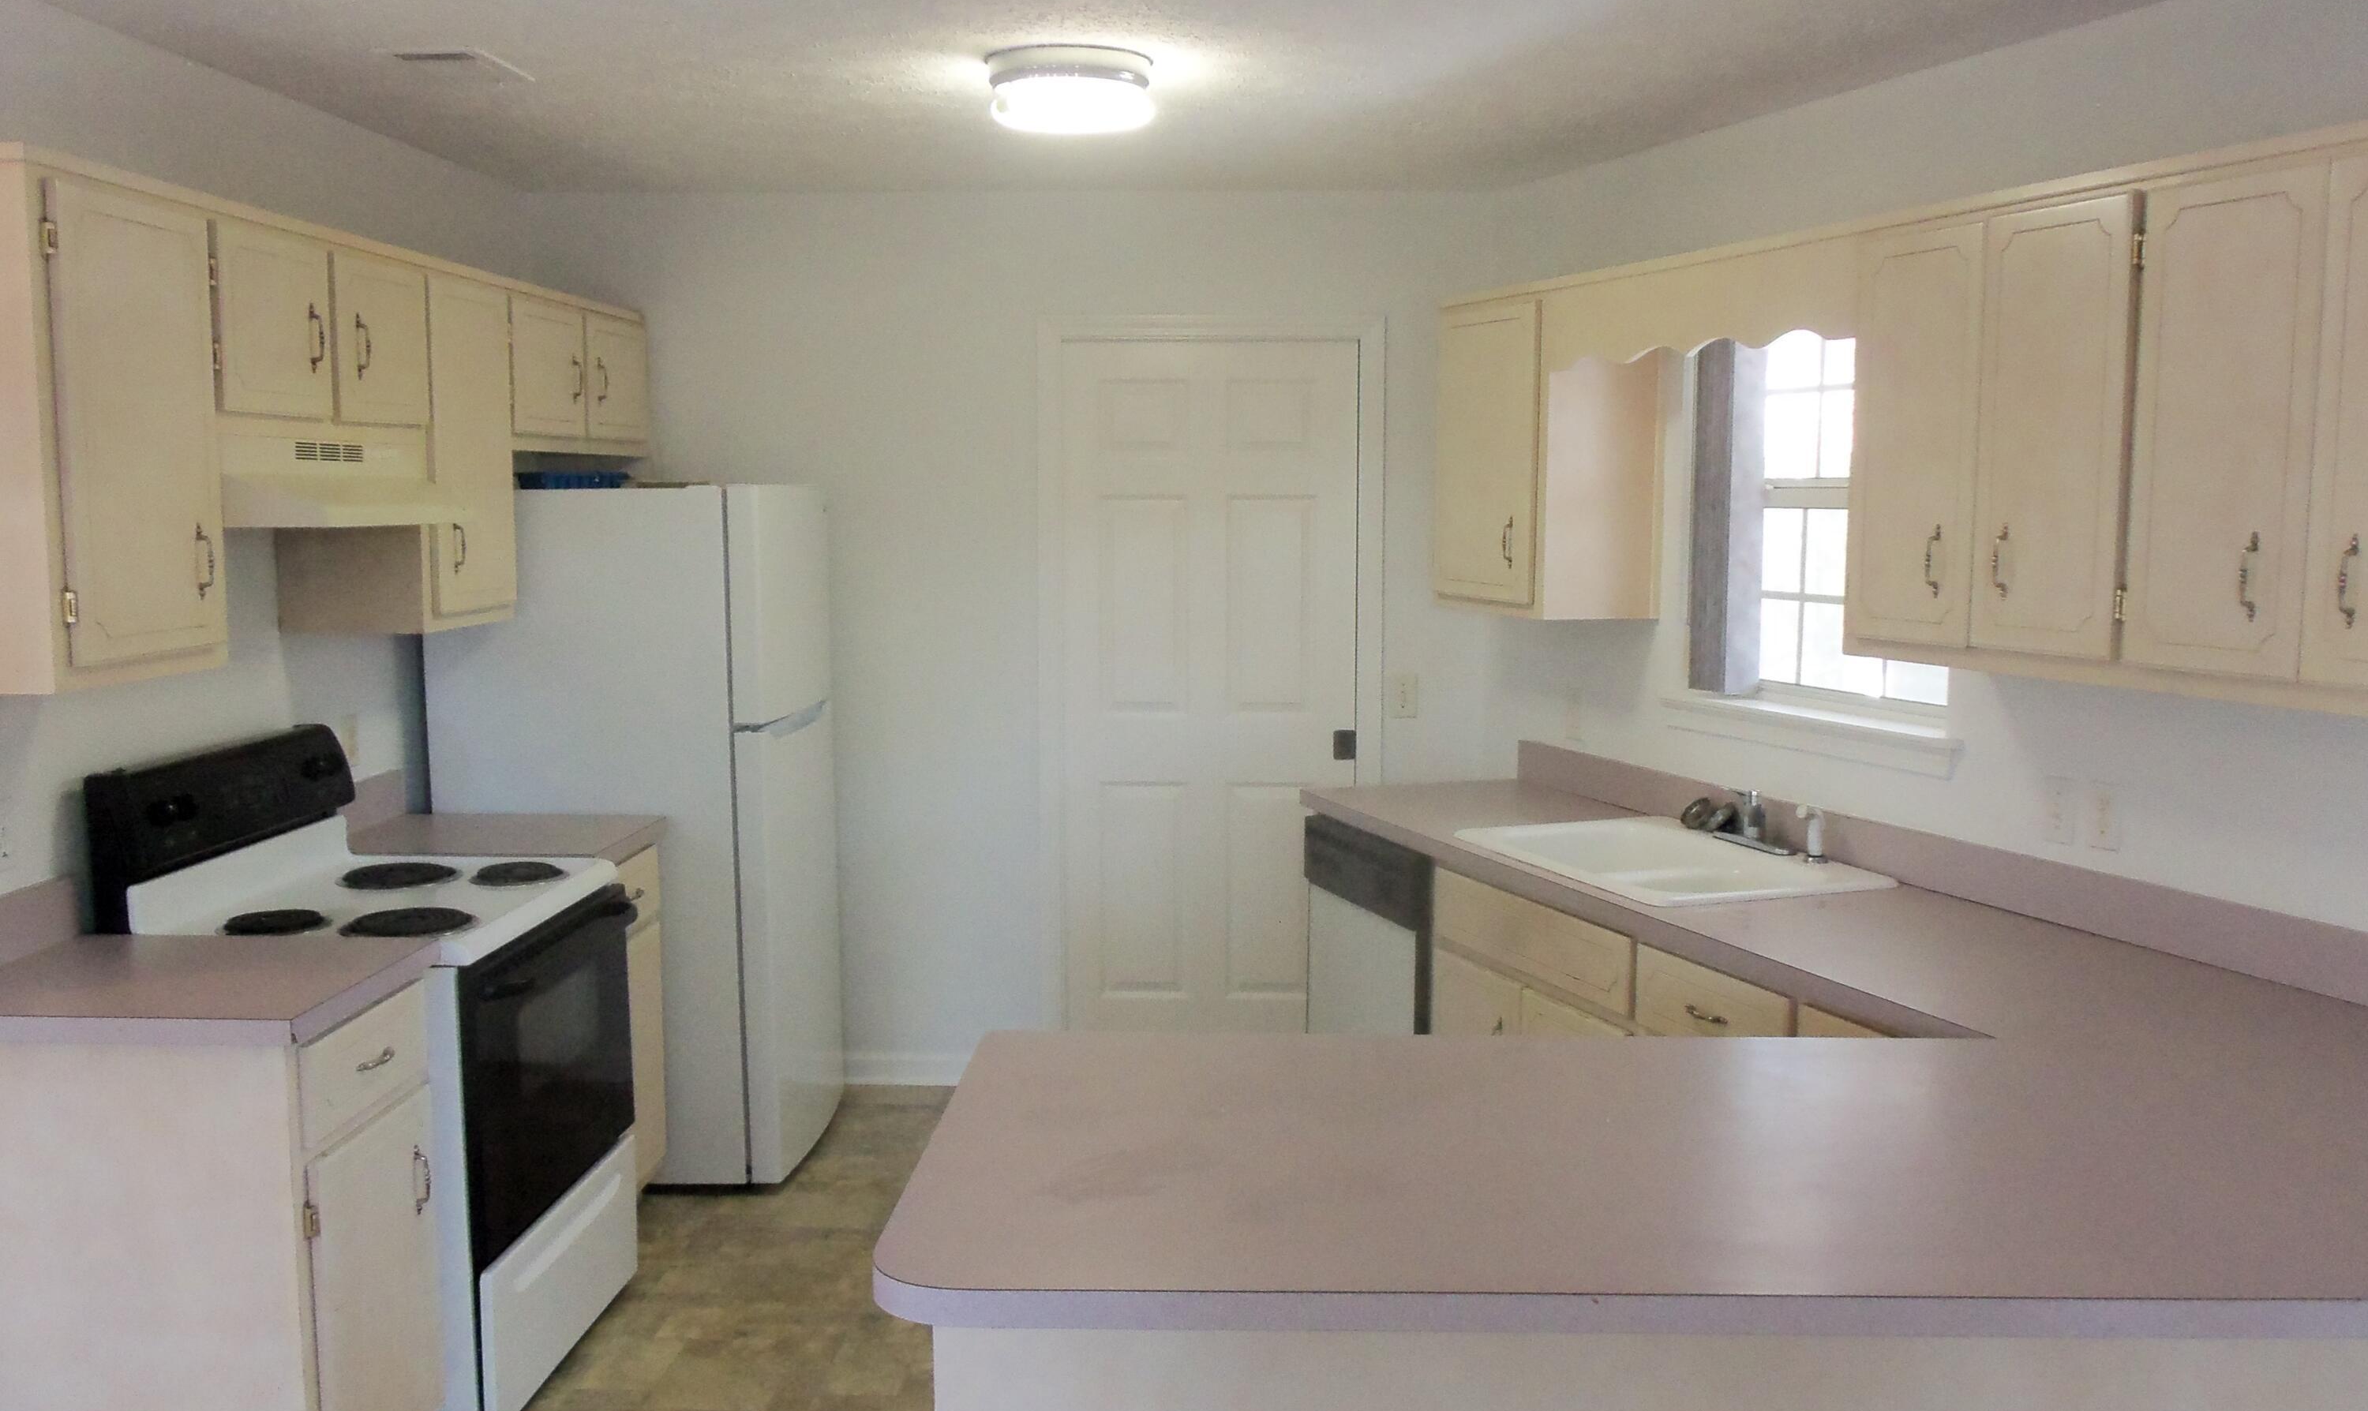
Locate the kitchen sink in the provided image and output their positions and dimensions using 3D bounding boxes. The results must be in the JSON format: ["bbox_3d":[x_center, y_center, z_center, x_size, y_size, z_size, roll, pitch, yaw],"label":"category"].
[{"bbox_3d":[0.972,0.393,3.925,0.550,0.182,0.848,-3,7,-21],"label":"kitchen sink"}]

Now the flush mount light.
[{"bbox_3d":[-0.210,-1.148,3.614,0.308,0.116,0.313,0,6,3],"label":"flush mount light"}]

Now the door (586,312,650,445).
[{"bbox_3d":[-1.470,-0.834,4.946,0.022,0.299,0.439,0,6,3],"label":"door"}]

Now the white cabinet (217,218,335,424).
[{"bbox_3d":[-1.706,-0.653,3.313,0.318,0.333,0.389,0,6,3],"label":"white cabinet"}]

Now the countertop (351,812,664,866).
[{"bbox_3d":[-1.506,0.303,4.216,0.626,0.040,0.485,0,6,3],"label":"countertop"}]

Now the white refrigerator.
[{"bbox_3d":[-1.335,0.288,4.886,0.853,1.677,0.737,0,6,3],"label":"white refrigerator"}]

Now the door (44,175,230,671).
[{"bbox_3d":[-1.565,-0.412,2.874,0.022,0.674,0.391,0,6,3],"label":"door"}]

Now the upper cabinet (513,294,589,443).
[{"bbox_3d":[-1.637,-0.785,4.537,0.318,0.343,0.480,0,6,3],"label":"upper cabinet"}]

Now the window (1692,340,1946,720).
[{"bbox_3d":[1.306,-0.410,3.929,0.101,0.848,0.833,-3,7,-21],"label":"window"}]

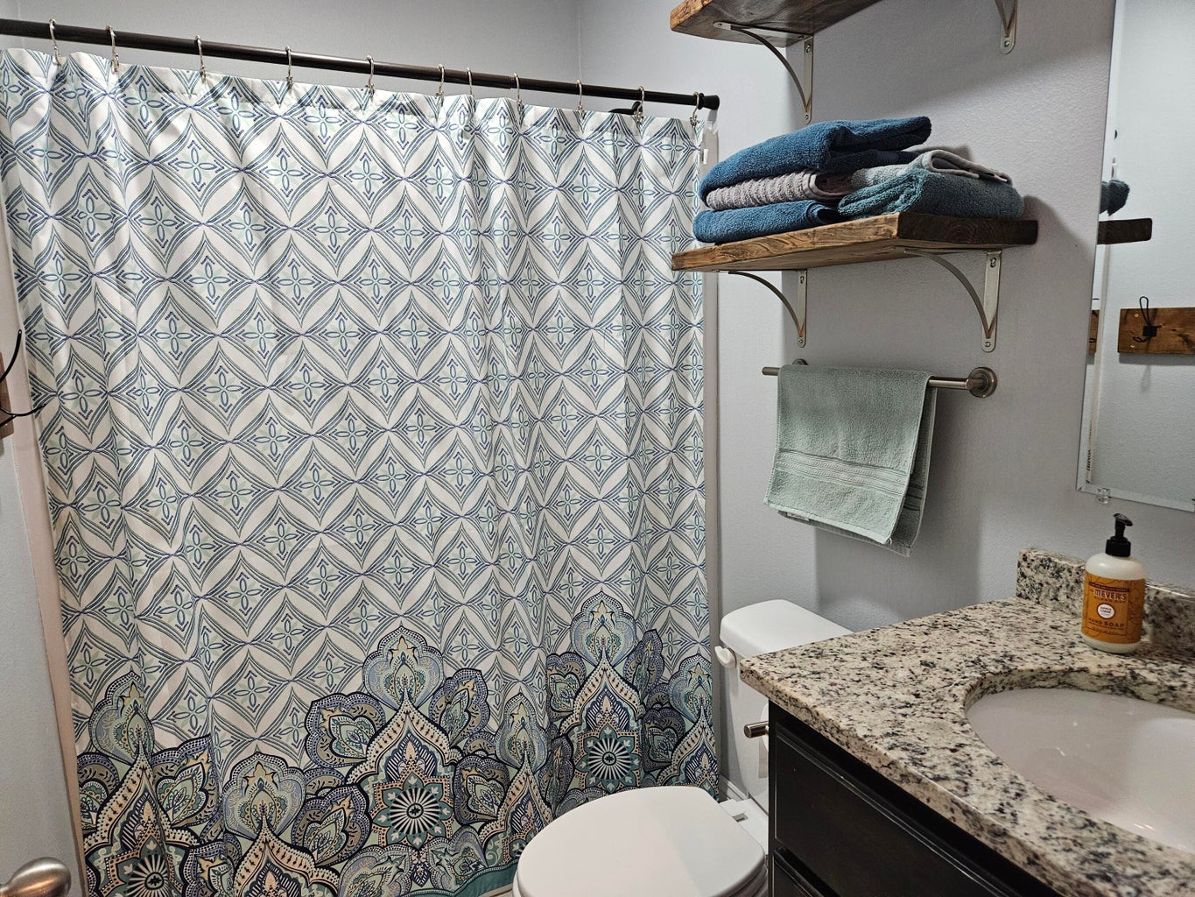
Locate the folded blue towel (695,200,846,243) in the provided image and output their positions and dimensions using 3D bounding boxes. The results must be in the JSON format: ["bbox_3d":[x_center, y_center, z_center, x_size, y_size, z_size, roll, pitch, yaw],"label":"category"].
[{"bbox_3d":[0.368,-0.404,1.430,0.228,0.068,0.403,-5,10,-24],"label":"folded blue towel"}]

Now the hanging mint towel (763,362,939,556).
[{"bbox_3d":[0.456,0.003,1.534,0.091,0.312,0.422,-5,10,-24],"label":"hanging mint towel"}]

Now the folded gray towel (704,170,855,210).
[{"bbox_3d":[0.371,-0.451,1.423,0.220,0.052,0.366,-5,10,-24],"label":"folded gray towel"}]

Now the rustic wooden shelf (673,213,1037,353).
[{"bbox_3d":[0.414,-0.269,1.410,0.294,0.198,0.587,-5,10,-24],"label":"rustic wooden shelf"}]

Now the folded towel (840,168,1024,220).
[{"bbox_3d":[0.488,-0.363,1.178,0.232,0.058,0.144,-5,10,-24],"label":"folded towel"}]

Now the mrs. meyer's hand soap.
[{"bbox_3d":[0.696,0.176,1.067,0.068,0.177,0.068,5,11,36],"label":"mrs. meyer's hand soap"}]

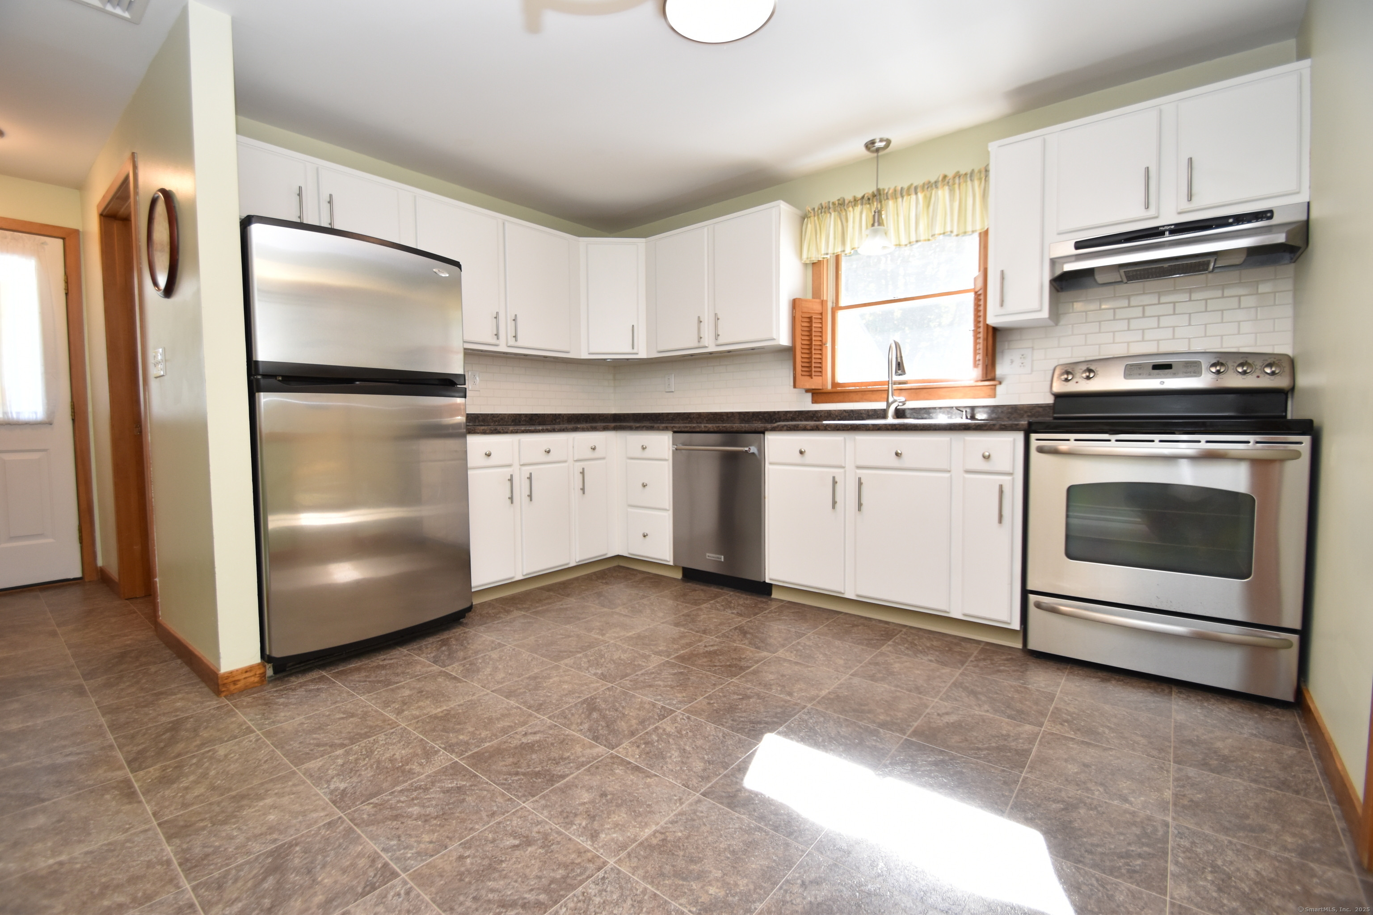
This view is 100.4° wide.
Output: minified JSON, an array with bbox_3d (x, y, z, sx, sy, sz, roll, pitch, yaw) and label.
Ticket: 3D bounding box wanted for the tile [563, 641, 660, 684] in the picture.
[{"bbox_3d":[-0.289,0.802,2.234,0.302,0.010,0.299,2,4,39],"label":"tile"}]

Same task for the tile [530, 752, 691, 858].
[{"bbox_3d":[-0.182,0.850,1.409,0.303,0.015,0.299,2,3,39],"label":"tile"}]

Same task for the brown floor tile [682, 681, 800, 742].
[{"bbox_3d":[0.192,0.825,1.865,0.304,0.010,0.300,2,4,39],"label":"brown floor tile"}]

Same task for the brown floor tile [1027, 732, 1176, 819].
[{"bbox_3d":[1.089,0.828,1.512,0.298,0.010,0.298,2,4,39],"label":"brown floor tile"}]

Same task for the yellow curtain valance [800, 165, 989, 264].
[{"bbox_3d":[1.097,-1.288,3.098,1.025,0.320,0.080,2,3,38],"label":"yellow curtain valance"}]

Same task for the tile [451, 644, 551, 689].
[{"bbox_3d":[-0.694,0.793,2.160,0.297,0.010,0.295,2,3,38],"label":"tile"}]

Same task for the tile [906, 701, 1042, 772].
[{"bbox_3d":[0.845,0.813,1.689,0.301,0.010,0.298,2,3,38],"label":"tile"}]

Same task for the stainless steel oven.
[{"bbox_3d":[1.833,0.181,2.244,0.757,1.212,0.656,2,4,38],"label":"stainless steel oven"}]

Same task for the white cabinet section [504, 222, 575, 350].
[{"bbox_3d":[-1.004,-1.027,3.580,0.325,0.735,0.480,2,4,38],"label":"white cabinet section"}]

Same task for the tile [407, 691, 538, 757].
[{"bbox_3d":[-0.661,0.835,1.796,0.306,0.010,0.301,2,4,38],"label":"tile"}]

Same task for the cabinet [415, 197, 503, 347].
[{"bbox_3d":[-1.349,-0.998,3.217,0.320,0.743,0.496,2,4,39],"label":"cabinet"}]

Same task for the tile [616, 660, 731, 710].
[{"bbox_3d":[-0.049,0.816,2.061,0.304,0.010,0.300,2,4,39],"label":"tile"}]

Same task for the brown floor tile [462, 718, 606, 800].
[{"bbox_3d":[-0.422,0.845,1.609,0.303,0.010,0.300,2,4,38],"label":"brown floor tile"}]

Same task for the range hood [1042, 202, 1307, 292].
[{"bbox_3d":[1.938,-0.826,2.320,0.756,0.151,0.322,2,3,38],"label":"range hood"}]

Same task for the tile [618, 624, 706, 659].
[{"bbox_3d":[-0.101,0.806,2.497,0.303,0.015,0.299,2,3,39],"label":"tile"}]

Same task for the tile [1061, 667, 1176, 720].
[{"bbox_3d":[1.501,0.818,2.007,0.305,0.010,0.310,2,4,38],"label":"tile"}]

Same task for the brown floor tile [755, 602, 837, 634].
[{"bbox_3d":[0.536,0.790,2.800,0.303,0.015,0.299,2,3,39],"label":"brown floor tile"}]

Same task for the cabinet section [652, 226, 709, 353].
[{"bbox_3d":[0.054,-1.049,3.741,0.440,0.735,0.325,2,4,38],"label":"cabinet section"}]

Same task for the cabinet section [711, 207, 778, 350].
[{"bbox_3d":[0.432,-1.036,3.441,0.445,0.735,0.325,2,4,38],"label":"cabinet section"}]

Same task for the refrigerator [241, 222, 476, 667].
[{"bbox_3d":[-1.539,-0.049,2.536,0.804,1.640,0.798,2,3,38],"label":"refrigerator"}]

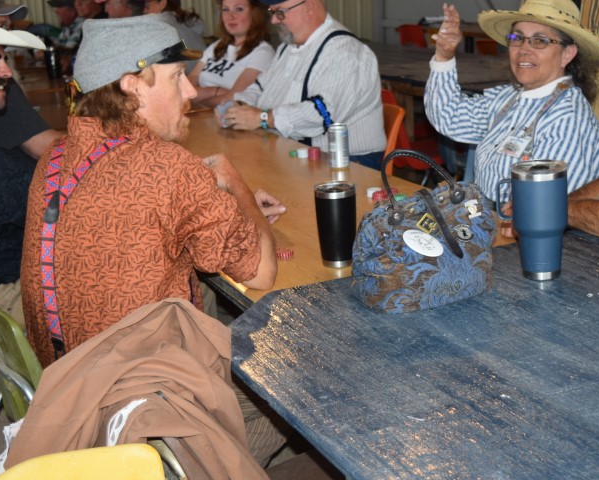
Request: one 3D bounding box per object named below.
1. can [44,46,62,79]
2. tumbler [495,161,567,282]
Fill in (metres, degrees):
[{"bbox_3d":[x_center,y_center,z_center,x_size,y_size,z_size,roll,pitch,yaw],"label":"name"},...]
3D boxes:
[{"bbox_3d":[-1.296,-0.926,5.377,0.066,0.155,0.066,-2,17,1],"label":"can"},{"bbox_3d":[0.437,-0.033,1.914,0.140,0.208,0.103,-2,17,7],"label":"tumbler"}]

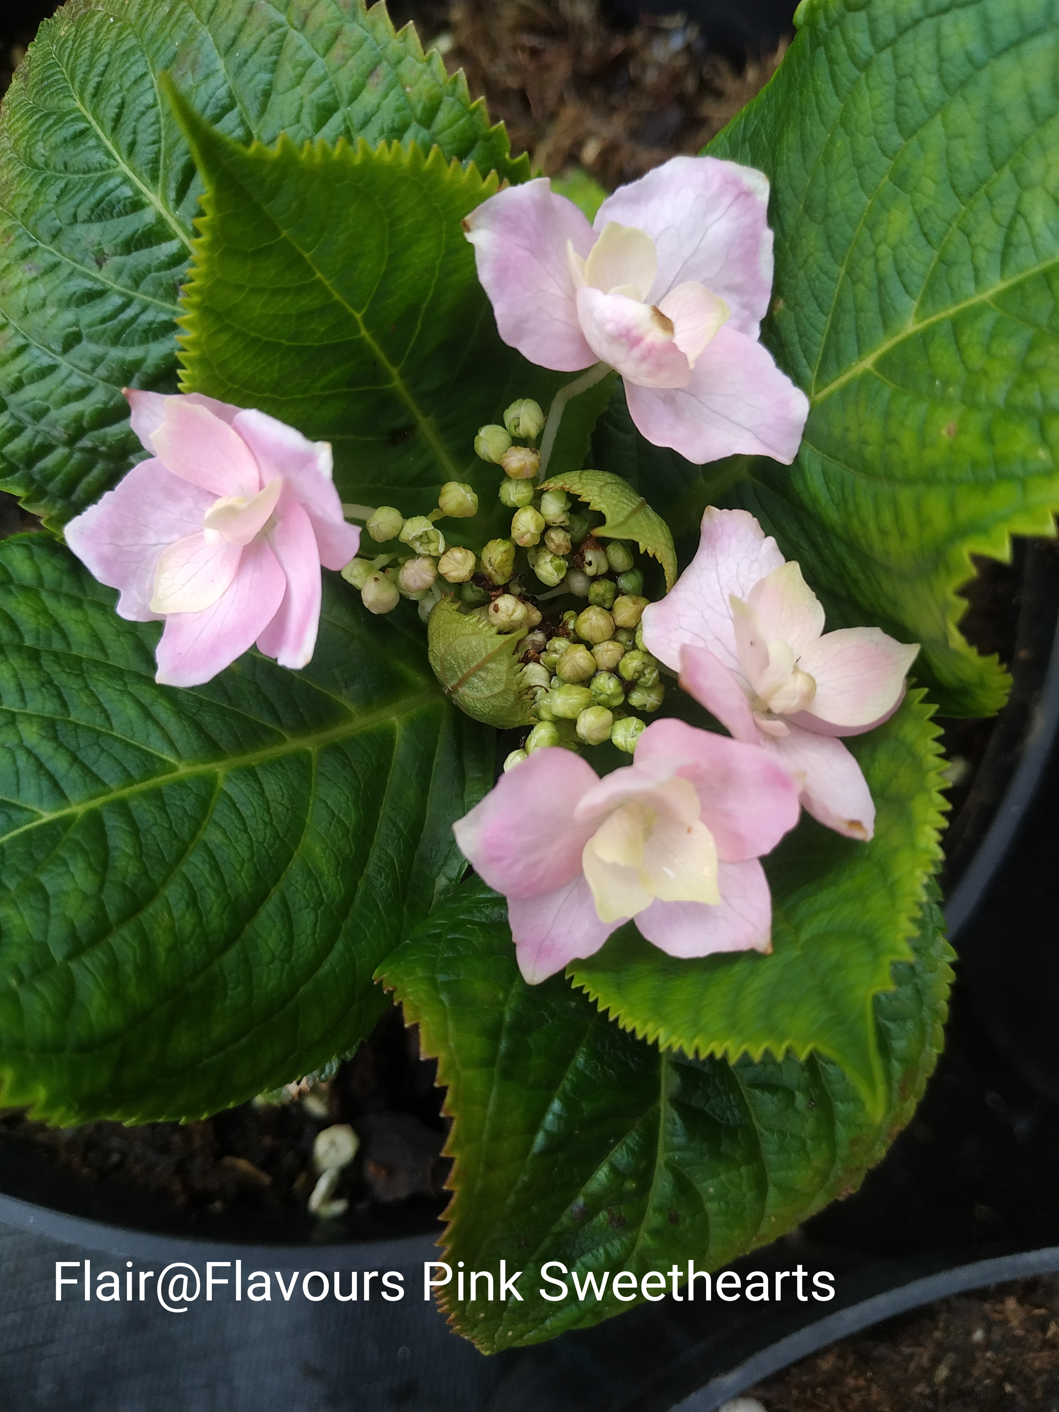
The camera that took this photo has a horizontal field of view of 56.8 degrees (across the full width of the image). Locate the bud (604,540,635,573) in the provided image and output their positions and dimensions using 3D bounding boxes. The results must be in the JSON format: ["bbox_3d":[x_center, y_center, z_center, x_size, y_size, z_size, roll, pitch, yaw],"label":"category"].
[{"bbox_3d":[0.016,-0.026,0.170,0.005,0.006,0.006,1,81,-3],"label":"bud"}]

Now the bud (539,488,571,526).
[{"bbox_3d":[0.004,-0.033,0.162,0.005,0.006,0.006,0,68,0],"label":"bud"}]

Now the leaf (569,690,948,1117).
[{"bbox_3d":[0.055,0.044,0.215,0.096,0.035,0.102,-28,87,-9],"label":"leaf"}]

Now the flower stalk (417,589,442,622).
[{"bbox_3d":[-0.018,-0.018,0.173,0.005,0.006,0.005,9,40,-8],"label":"flower stalk"}]

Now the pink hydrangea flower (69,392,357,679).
[{"bbox_3d":[-0.051,-0.027,0.157,0.046,0.022,0.046,0,90,9],"label":"pink hydrangea flower"}]

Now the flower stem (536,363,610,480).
[{"bbox_3d":[0.007,-0.047,0.160,0.005,0.003,0.023,32,108,0],"label":"flower stem"}]

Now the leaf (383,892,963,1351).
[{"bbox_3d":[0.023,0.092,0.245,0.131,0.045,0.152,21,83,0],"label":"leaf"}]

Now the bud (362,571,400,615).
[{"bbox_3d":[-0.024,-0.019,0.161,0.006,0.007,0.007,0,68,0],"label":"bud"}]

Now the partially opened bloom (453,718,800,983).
[{"bbox_3d":[0.015,0.023,0.155,0.053,0.024,0.043,1,105,3],"label":"partially opened bloom"}]

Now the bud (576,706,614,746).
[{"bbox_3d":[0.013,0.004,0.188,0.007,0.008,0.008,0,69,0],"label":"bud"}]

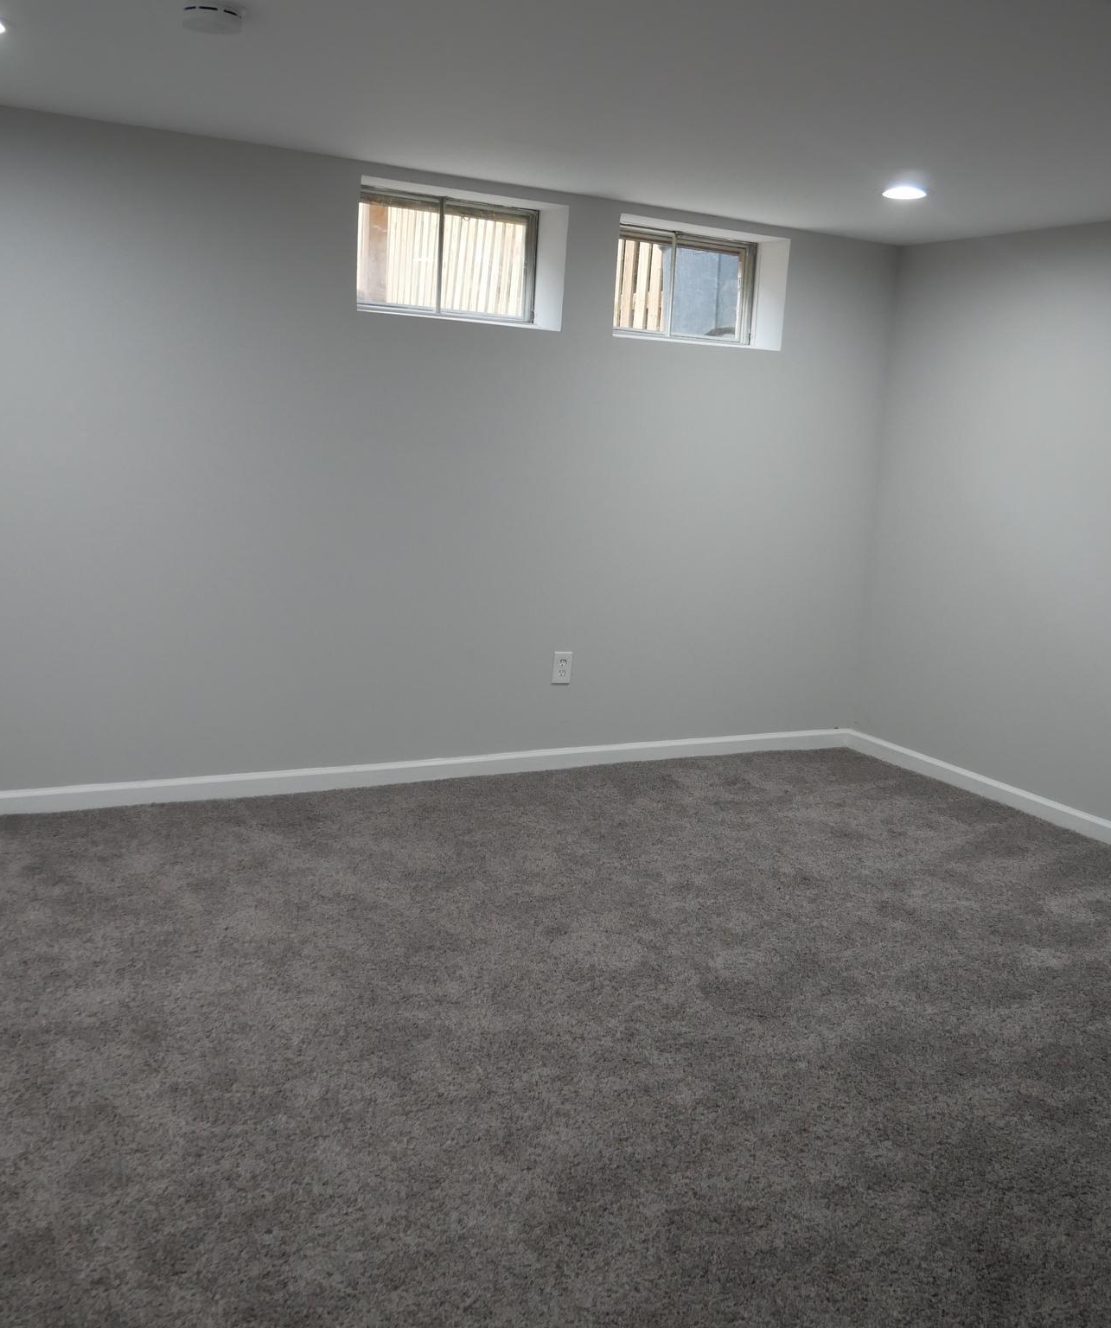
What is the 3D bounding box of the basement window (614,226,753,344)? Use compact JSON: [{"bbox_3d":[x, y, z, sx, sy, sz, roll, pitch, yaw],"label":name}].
[{"bbox_3d":[0.478,-1.574,5.103,0.810,0.430,0.070,-2,12,-28],"label":"basement window"}]

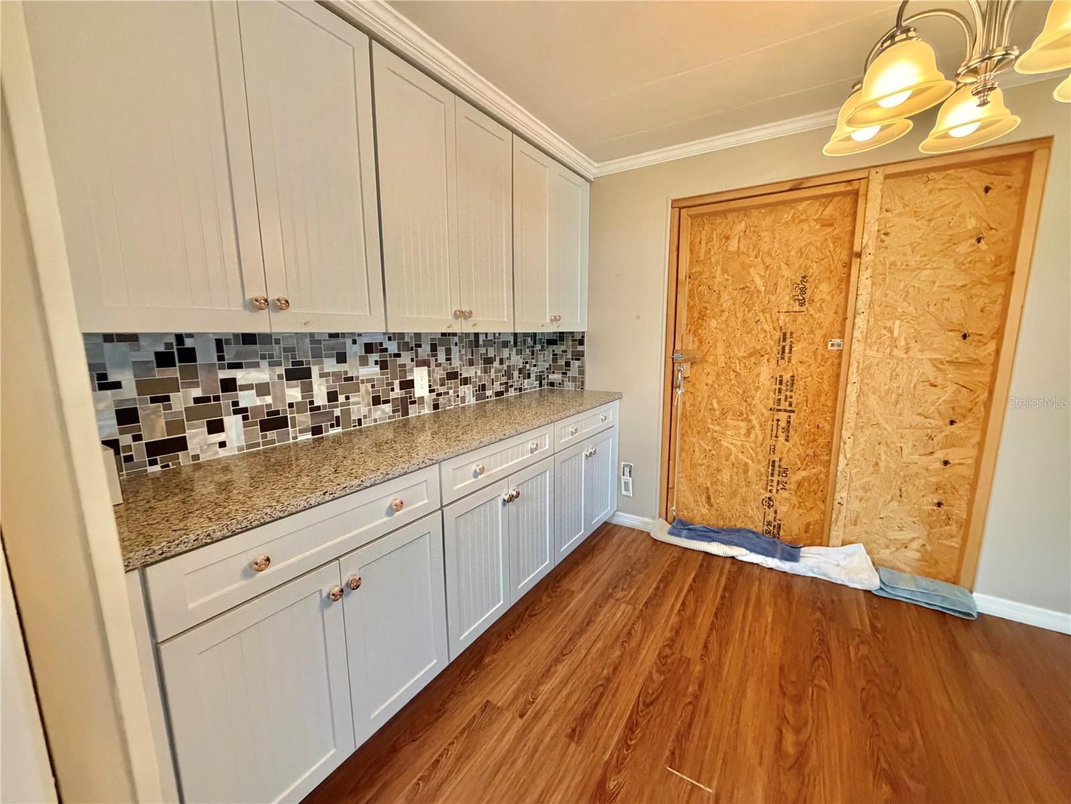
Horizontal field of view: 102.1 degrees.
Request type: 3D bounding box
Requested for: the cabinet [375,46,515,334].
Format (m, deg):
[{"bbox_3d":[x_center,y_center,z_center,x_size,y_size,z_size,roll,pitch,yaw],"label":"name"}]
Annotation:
[{"bbox_3d":[-0.453,-0.777,1.891,0.321,0.933,0.786,6,11,32],"label":"cabinet"}]

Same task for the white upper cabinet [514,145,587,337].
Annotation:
[{"bbox_3d":[-0.015,-0.888,2.567,0.321,0.933,0.840,6,11,32],"label":"white upper cabinet"}]

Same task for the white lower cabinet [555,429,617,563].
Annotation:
[{"bbox_3d":[0.087,0.476,2.714,0.571,0.600,0.857,6,11,32],"label":"white lower cabinet"}]

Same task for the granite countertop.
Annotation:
[{"bbox_3d":[-0.343,0.107,1.963,0.579,0.035,2.469,6,11,32],"label":"granite countertop"}]

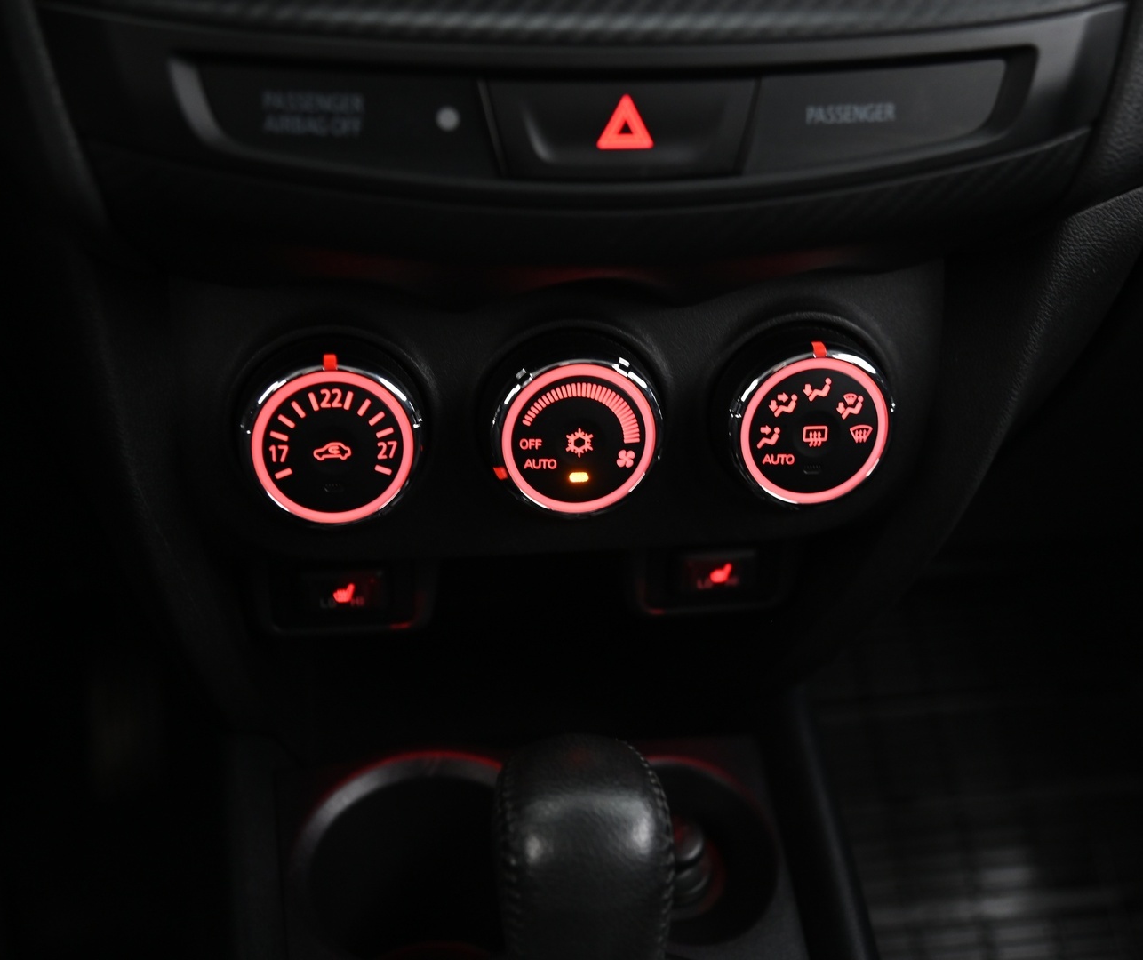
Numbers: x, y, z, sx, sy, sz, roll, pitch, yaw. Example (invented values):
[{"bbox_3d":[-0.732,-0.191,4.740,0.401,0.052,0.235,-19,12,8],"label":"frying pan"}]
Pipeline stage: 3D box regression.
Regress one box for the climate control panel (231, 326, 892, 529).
[{"bbox_3d":[0.000,-0.017,0.501,0.202,0.055,0.026,-2,19,-9],"label":"climate control panel"}]

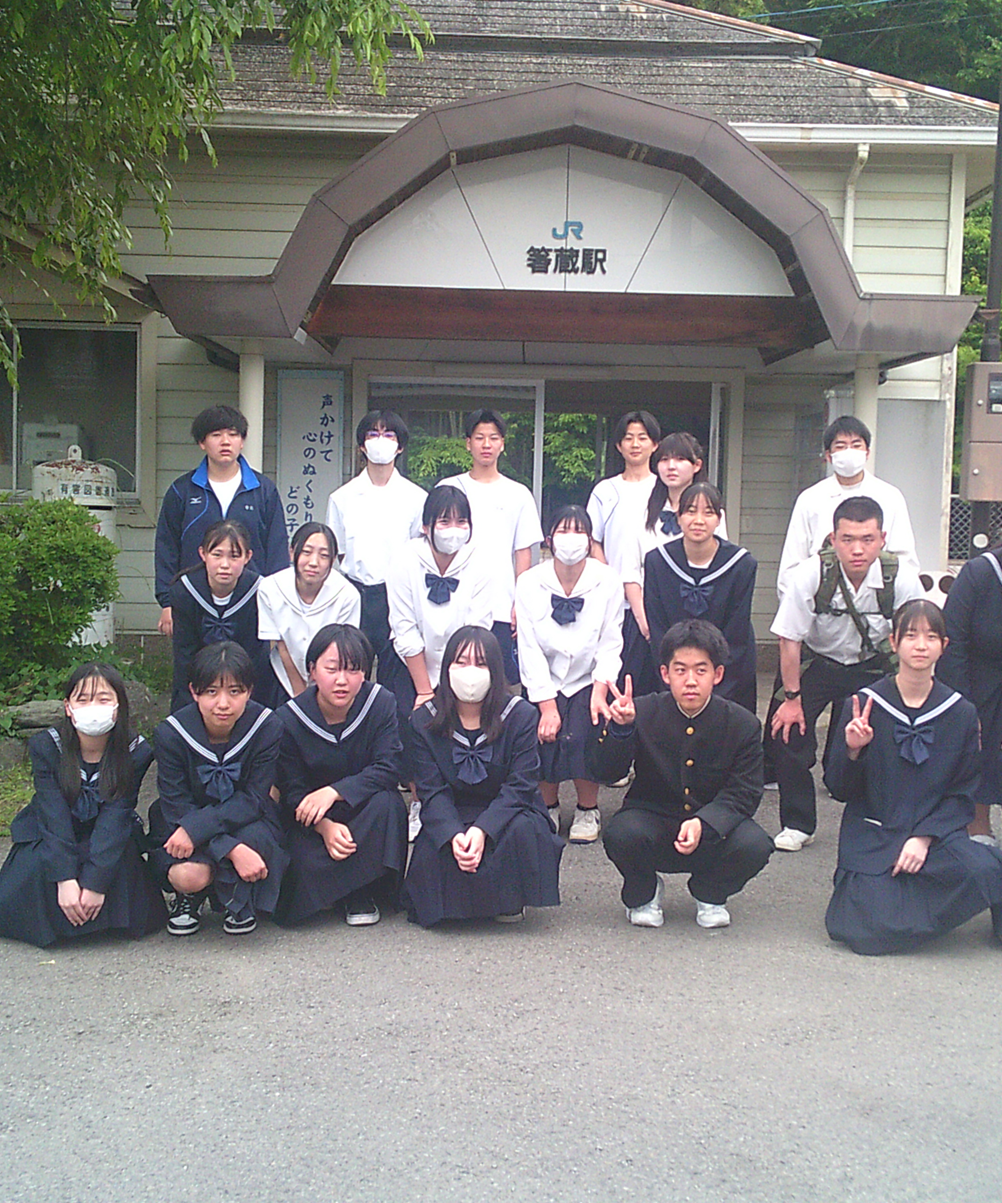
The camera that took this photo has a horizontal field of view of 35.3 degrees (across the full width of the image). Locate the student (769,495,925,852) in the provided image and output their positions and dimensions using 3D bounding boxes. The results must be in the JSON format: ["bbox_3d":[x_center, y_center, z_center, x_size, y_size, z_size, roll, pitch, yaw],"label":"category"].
[{"bbox_3d":[1.337,0.299,6.093,0.588,1.400,0.880,2,4,8],"label":"student"}]

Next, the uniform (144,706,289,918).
[{"bbox_3d":[-0.901,0.630,4.980,0.440,0.650,0.580,0,4,-9],"label":"uniform"}]

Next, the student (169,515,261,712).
[{"bbox_3d":[-1.119,0.297,6.253,0.396,1.265,0.670,1,4,-6],"label":"student"}]

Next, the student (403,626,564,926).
[{"bbox_3d":[-0.057,0.544,5.231,0.529,0.965,0.680,1,4,-2],"label":"student"}]

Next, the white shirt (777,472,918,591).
[{"bbox_3d":[1.540,-0.235,7.000,0.620,0.680,0.300,2,4,6],"label":"white shirt"}]

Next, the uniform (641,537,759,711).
[{"bbox_3d":[0.792,0.179,6.266,0.455,0.870,0.480,2,4,4],"label":"uniform"}]

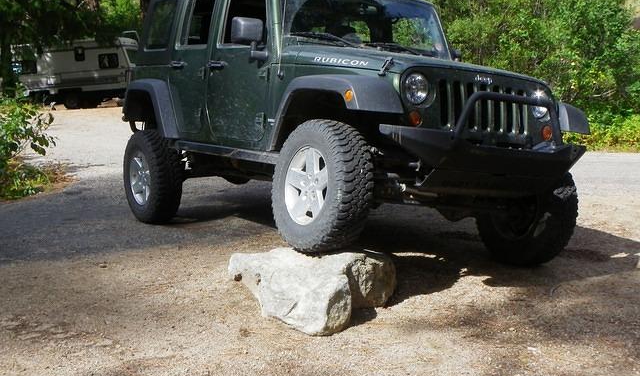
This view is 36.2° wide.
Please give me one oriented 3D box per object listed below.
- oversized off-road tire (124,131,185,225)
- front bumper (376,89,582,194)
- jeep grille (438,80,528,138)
[{"bbox_3d":[-1.434,-0.092,8.374,0.260,0.800,0.800,-7,10,-29],"label":"oversized off-road tire"},{"bbox_3d":[1.038,-0.247,5.621,1.540,0.620,0.380,4,3,-29],"label":"front bumper"},{"bbox_3d":[0.954,-0.468,5.794,0.680,0.280,0.080,4,-3,-29],"label":"jeep grille"}]

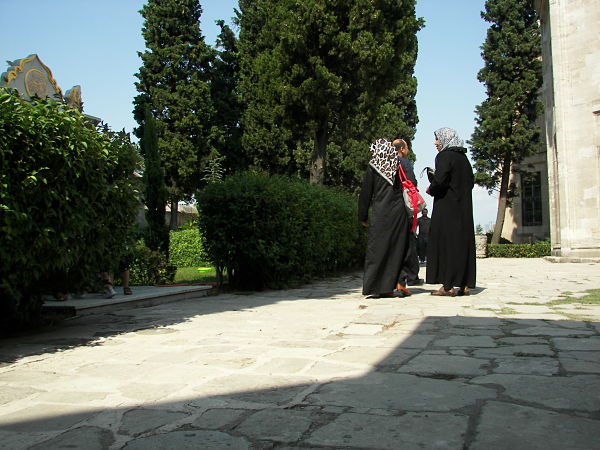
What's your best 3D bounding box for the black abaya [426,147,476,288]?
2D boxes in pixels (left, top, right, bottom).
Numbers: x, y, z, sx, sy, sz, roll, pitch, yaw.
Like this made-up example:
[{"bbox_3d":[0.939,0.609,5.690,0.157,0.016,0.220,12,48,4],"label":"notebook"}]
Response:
[{"bbox_3d":[1.528,-0.075,6.280,0.500,1.410,0.500,-2,-3,31],"label":"black abaya"}]

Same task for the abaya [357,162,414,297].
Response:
[{"bbox_3d":[0.859,0.040,6.250,0.540,1.350,0.480,-2,-2,22],"label":"abaya"}]

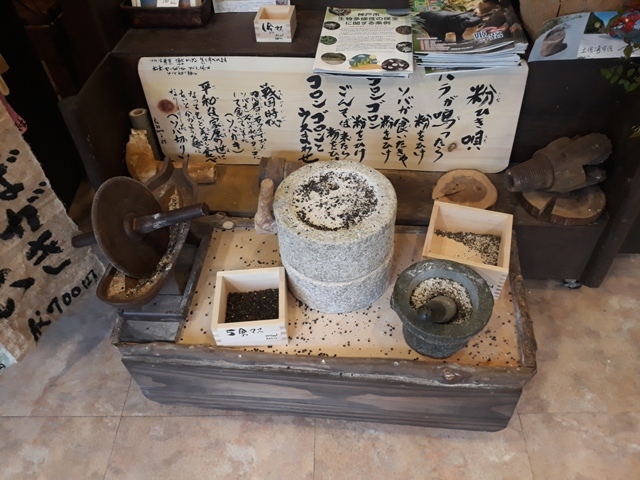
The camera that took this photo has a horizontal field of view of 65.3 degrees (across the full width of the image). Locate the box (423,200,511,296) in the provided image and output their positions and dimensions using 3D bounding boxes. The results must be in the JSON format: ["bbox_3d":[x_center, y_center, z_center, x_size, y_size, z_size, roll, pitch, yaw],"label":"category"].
[{"bbox_3d":[0.328,0.020,1.121,0.174,0.092,0.174,12,50,13],"label":"box"}]

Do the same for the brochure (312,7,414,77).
[{"bbox_3d":[0.106,-0.461,1.153,0.210,0.016,0.297,3,48,6],"label":"brochure"}]

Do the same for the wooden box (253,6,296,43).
[{"bbox_3d":[-0.105,-0.521,1.203,0.086,0.053,0.086,3,48,5],"label":"wooden box"}]

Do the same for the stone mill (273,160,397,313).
[{"bbox_3d":[0.034,-0.009,1.070,0.248,0.220,0.248,2,48,5],"label":"stone mill"}]

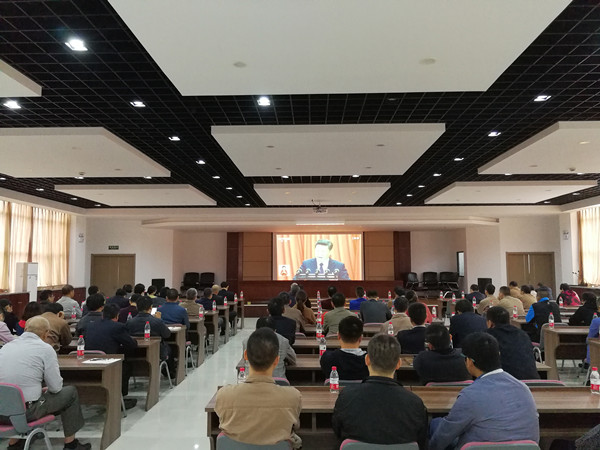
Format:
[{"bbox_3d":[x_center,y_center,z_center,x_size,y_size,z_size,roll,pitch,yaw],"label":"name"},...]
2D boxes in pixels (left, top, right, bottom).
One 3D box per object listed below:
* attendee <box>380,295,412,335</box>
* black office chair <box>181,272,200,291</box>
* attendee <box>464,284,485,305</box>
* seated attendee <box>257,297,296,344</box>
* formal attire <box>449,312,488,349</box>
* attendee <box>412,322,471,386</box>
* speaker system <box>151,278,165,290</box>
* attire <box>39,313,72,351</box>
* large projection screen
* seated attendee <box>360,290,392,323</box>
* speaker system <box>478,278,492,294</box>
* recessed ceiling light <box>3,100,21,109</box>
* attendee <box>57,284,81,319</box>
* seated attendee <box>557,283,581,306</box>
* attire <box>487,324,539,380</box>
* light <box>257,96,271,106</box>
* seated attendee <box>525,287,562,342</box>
[{"bbox_3d":[1.215,1.496,5.736,0.510,1.240,0.780,0,-5,2],"label":"attendee"},{"bbox_3d":[-3.957,2.209,16.812,0.620,0.980,0.620,0,-5,2],"label":"black office chair"},{"bbox_3d":[3.931,1.912,10.307,0.480,1.220,0.840,1,-5,-12],"label":"attendee"},{"bbox_3d":[-0.242,1.417,4.984,0.490,1.300,0.860,-1,-5,5],"label":"seated attendee"},{"bbox_3d":[1.747,1.308,4.934,0.500,0.730,0.480,1,-5,-8],"label":"formal attire"},{"bbox_3d":[1.124,1.397,3.852,0.520,1.170,0.750,0,-5,-2],"label":"attendee"},{"bbox_3d":[-4.629,2.135,15.419,0.420,0.675,0.400,0,-5,2],"label":"speaker system"},{"bbox_3d":[-2.638,1.239,4.951,0.500,0.680,0.550,-1,-5,12],"label":"attire"},{"bbox_3d":[0.684,1.141,16.851,3.208,1.728,0.100,0,-5,2],"label":"large projection screen"},{"bbox_3d":[1.111,1.590,6.876,0.510,1.250,0.780,0,-5,2],"label":"seated attendee"},{"bbox_3d":[5.915,2.143,14.884,0.420,0.880,0.380,-1,-5,10],"label":"speaker system"},{"bbox_3d":[-3.324,-1.383,5.406,0.150,0.100,0.150,0,-5,2],"label":"recessed ceiling light"},{"bbox_3d":[-3.949,1.700,8.139,0.500,1.280,0.780,-1,-5,14],"label":"attendee"},{"bbox_3d":[5.834,1.910,10.298,0.520,1.240,0.720,1,-5,-10],"label":"seated attendee"},{"bbox_3d":[1.693,1.206,3.790,0.520,0.740,0.500,1,-5,-8],"label":"attire"},{"bbox_3d":[-0.415,-1.433,5.355,0.160,0.080,0.160,0,-5,2],"label":"light"},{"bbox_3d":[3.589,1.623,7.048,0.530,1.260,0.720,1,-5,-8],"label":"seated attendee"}]

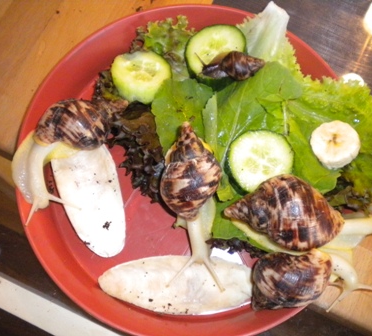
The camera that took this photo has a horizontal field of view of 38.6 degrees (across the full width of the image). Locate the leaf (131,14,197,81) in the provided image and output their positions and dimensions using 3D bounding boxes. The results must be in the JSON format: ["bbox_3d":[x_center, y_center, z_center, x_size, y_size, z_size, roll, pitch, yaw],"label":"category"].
[{"bbox_3d":[-0.019,-0.096,0.425,0.050,0.020,0.053,0,76,0],"label":"leaf"}]

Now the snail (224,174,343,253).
[{"bbox_3d":[0.069,0.032,0.376,0.082,0.043,0.048,7,76,2],"label":"snail"}]

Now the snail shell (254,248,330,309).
[{"bbox_3d":[0.074,0.078,0.369,0.059,0.041,0.043,-24,77,-6],"label":"snail shell"}]

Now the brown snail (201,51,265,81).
[{"bbox_3d":[0.034,-0.076,0.397,0.046,0.019,0.020,-7,76,-2],"label":"brown snail"}]

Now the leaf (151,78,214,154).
[{"bbox_3d":[-0.004,-0.040,0.409,0.045,0.014,0.056,0,76,0],"label":"leaf"}]

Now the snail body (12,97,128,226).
[{"bbox_3d":[-0.088,-0.006,0.394,0.060,0.042,0.108,32,78,8],"label":"snail body"}]

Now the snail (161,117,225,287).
[{"bbox_3d":[0.005,0.028,0.389,0.045,0.042,0.118,-3,76,-1],"label":"snail"}]

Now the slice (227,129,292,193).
[{"bbox_3d":[0.055,-0.005,0.392,0.046,0.012,0.046,0,77,-4],"label":"slice"}]

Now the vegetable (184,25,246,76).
[{"bbox_3d":[0.023,-0.092,0.417,0.046,0.017,0.046,0,75,-2],"label":"vegetable"}]

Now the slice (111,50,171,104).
[{"bbox_3d":[-0.035,-0.071,0.415,0.045,0.015,0.045,0,61,-5],"label":"slice"}]

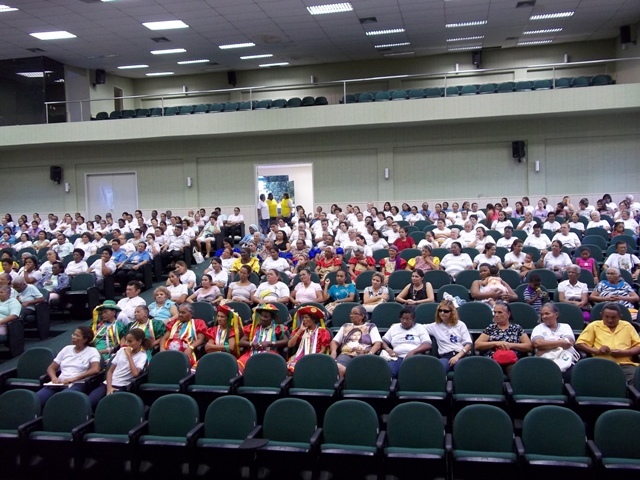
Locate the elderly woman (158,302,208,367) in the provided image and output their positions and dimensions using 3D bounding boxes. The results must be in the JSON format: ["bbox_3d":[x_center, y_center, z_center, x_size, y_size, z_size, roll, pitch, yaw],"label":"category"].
[{"bbox_3d":[-1.726,1.396,7.117,0.580,1.200,0.780,-1,3,12],"label":"elderly woman"}]

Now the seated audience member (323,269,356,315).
[{"bbox_3d":[0.266,1.042,8.417,0.470,1.216,0.780,-1,3,12],"label":"seated audience member"}]

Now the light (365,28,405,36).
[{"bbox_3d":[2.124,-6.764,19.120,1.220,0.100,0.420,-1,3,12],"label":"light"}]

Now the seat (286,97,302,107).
[{"bbox_3d":[-0.850,-4.204,19.269,0.530,0.920,0.580,-1,3,12],"label":"seat"}]

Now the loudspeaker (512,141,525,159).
[{"bbox_3d":[5.947,-2.707,17.697,0.310,0.500,0.290,1,4,41],"label":"loudspeaker"}]

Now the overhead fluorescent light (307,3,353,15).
[{"bbox_3d":[0.286,-6.557,16.666,1.220,0.100,0.620,-1,3,12],"label":"overhead fluorescent light"}]

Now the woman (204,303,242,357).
[{"bbox_3d":[-1.193,1.388,7.002,0.500,1.190,0.750,-1,2,21],"label":"woman"}]

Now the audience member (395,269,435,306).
[{"bbox_3d":[1.348,1.022,8.355,0.530,1.173,0.800,-1,3,17],"label":"audience member"}]

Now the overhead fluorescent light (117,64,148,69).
[{"bbox_3d":[-6.923,-6.448,21.973,1.220,0.100,0.620,-1,3,12],"label":"overhead fluorescent light"}]

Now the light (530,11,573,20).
[{"bbox_3d":[6.923,-6.698,17.691,1.220,0.100,0.600,-1,2,11],"label":"light"}]

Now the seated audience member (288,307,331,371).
[{"bbox_3d":[-0.150,1.372,6.610,0.500,1.201,0.780,-1,3,12],"label":"seated audience member"}]

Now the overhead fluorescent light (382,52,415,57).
[{"bbox_3d":[3.024,-7.065,22.465,1.220,0.100,0.620,-1,9,12],"label":"overhead fluorescent light"}]

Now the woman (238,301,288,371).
[{"bbox_3d":[-0.693,1.376,6.894,0.580,1.218,0.800,-1,3,15],"label":"woman"}]

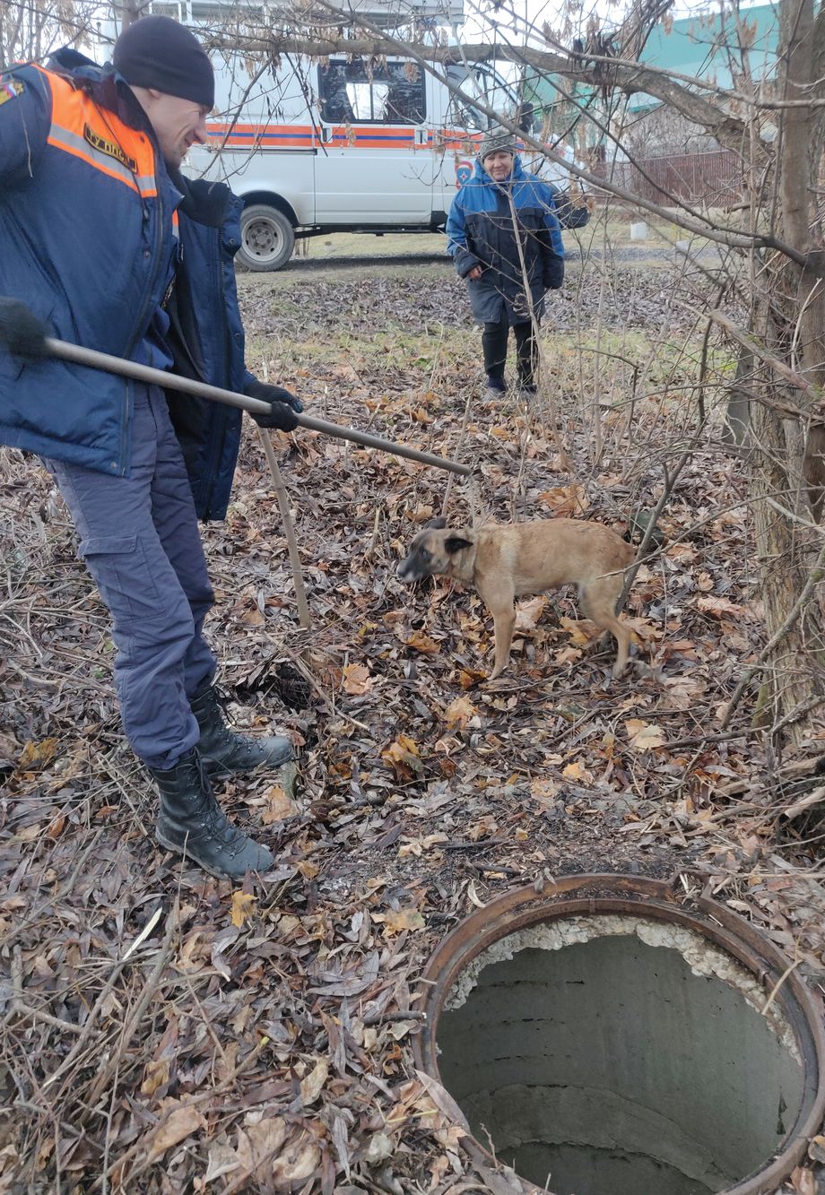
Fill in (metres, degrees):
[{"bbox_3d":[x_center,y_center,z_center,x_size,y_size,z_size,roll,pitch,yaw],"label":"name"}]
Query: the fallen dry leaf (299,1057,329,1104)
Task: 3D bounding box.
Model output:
[{"bbox_3d":[-0.159,0.784,1.402,0.036,0.020,0.075,9,27,20],"label":"fallen dry leaf"}]

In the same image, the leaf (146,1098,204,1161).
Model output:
[{"bbox_3d":[-0.365,0.822,1.336,0.050,0.022,0.095,20,32,37],"label":"leaf"}]

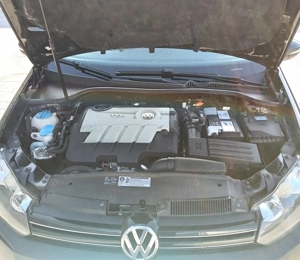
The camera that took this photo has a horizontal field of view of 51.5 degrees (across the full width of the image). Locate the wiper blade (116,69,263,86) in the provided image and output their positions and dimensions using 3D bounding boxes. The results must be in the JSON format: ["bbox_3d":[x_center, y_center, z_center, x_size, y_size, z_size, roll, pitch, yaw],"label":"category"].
[{"bbox_3d":[0.253,-0.328,1.884,0.896,0.050,0.070,3,28,-5],"label":"wiper blade"}]

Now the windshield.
[{"bbox_3d":[0.032,-0.684,2.171,1.410,0.160,0.880,1,57,2],"label":"windshield"}]

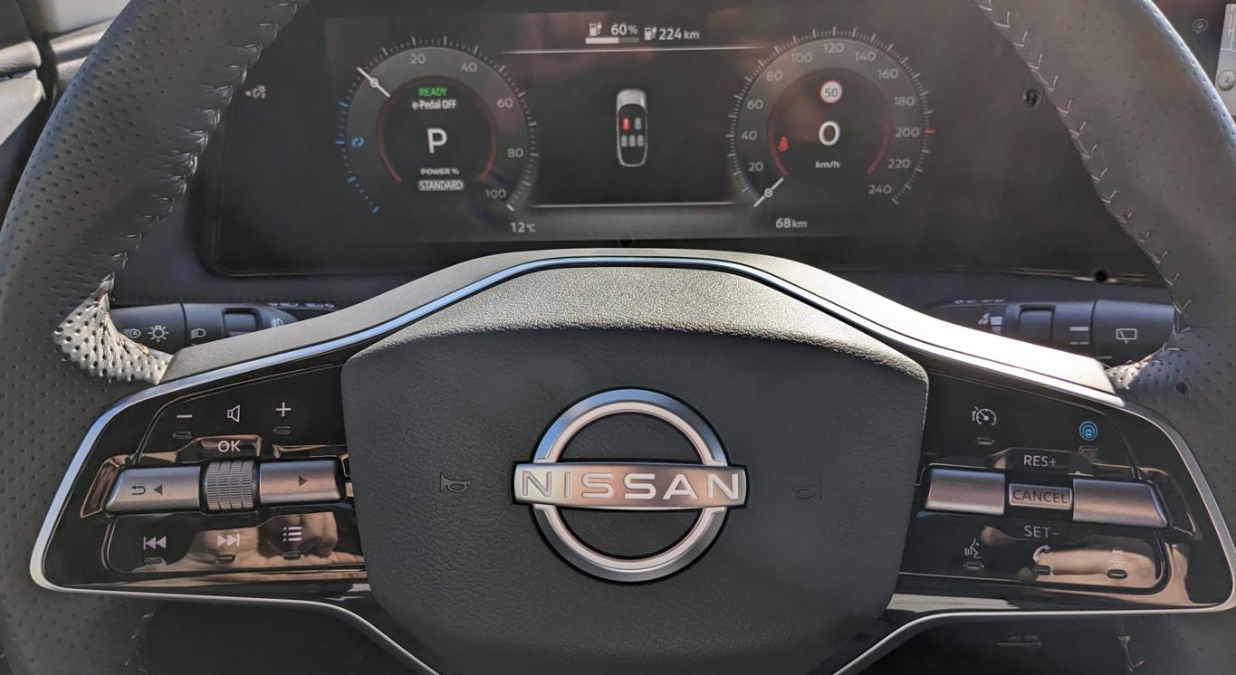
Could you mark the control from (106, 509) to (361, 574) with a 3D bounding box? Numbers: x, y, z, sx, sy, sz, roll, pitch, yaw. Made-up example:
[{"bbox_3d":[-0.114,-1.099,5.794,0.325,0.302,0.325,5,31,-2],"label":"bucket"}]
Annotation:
[{"bbox_3d":[-0.113,0.060,0.287,0.072,0.017,0.010,-1,-6,-7],"label":"control"}]

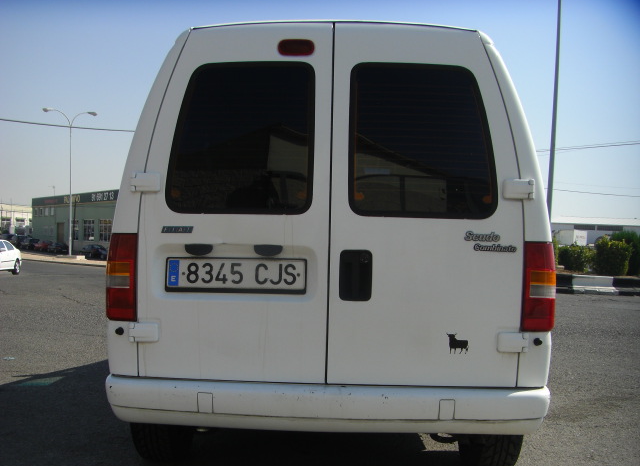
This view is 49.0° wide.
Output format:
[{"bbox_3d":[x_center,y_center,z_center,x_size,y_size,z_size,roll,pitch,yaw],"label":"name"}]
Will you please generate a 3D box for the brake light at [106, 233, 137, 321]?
[{"bbox_3d":[-0.752,0.170,2.700,0.127,0.333,0.100,1,-4,2],"label":"brake light"}]

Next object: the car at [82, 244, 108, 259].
[{"bbox_3d":[-19.281,1.685,62.000,1.720,1.430,4.100,2,-1,-41],"label":"car"}]

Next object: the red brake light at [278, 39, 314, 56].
[{"bbox_3d":[-0.091,-0.725,2.755,0.140,0.060,0.030,1,-10,2],"label":"red brake light"}]

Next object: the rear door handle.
[{"bbox_3d":[0.134,0.159,2.610,0.120,0.188,0.040,1,-4,2],"label":"rear door handle"}]

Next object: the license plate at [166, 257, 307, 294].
[{"bbox_3d":[-0.313,0.162,2.635,0.528,0.128,0.020,1,-4,2],"label":"license plate"}]

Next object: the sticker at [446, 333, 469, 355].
[{"bbox_3d":[0.509,0.409,2.595,0.081,0.076,0.004,1,-4,2],"label":"sticker"}]

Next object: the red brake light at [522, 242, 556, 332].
[{"bbox_3d":[0.819,0.201,2.650,0.130,0.333,0.100,1,-4,2],"label":"red brake light"}]

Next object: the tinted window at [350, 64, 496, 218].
[{"bbox_3d":[0.393,-0.356,2.675,0.549,0.596,0.030,1,-10,2],"label":"tinted window"}]

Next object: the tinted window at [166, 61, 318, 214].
[{"bbox_3d":[-0.297,-0.367,2.690,0.546,0.590,0.030,1,-10,2],"label":"tinted window"}]

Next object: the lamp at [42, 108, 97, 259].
[{"bbox_3d":[-20.926,-4.283,59.000,4.600,12.400,0.400,2,-1,-32],"label":"lamp"}]

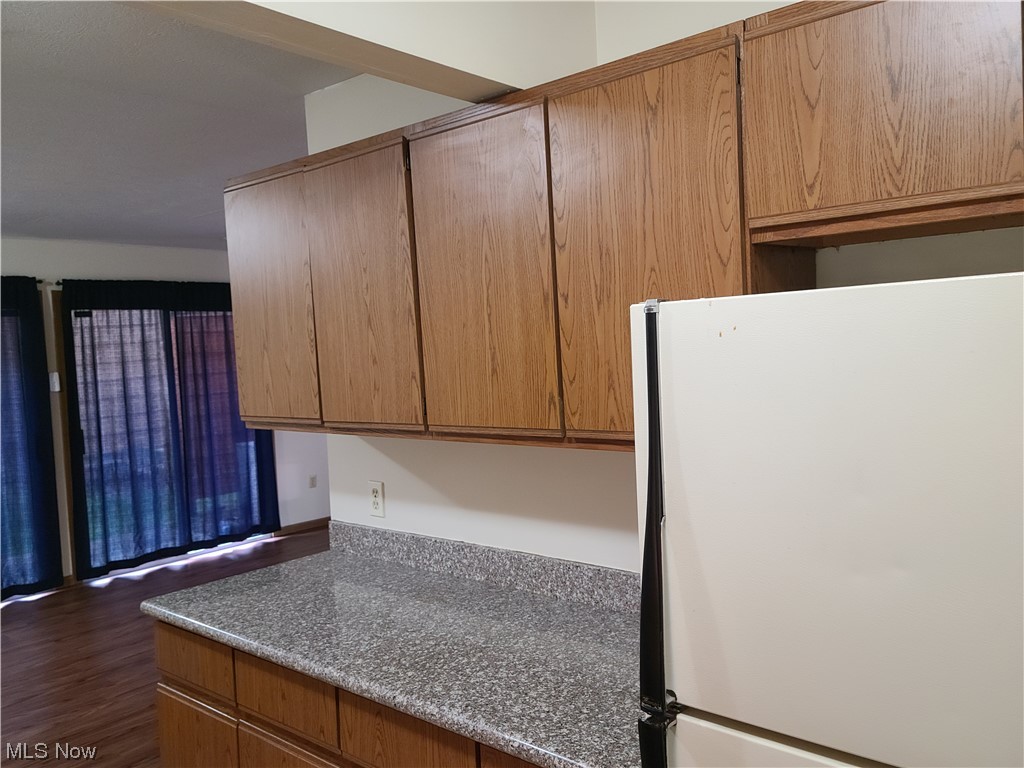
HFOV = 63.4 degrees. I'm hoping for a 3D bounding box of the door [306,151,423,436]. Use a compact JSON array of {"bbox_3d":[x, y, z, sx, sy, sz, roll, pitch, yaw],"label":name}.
[{"bbox_3d":[-0.375,-0.235,2.110,0.386,0.694,0.020,0,4,40],"label":"door"}]

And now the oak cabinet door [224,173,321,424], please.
[{"bbox_3d":[-0.683,-0.233,2.371,0.391,0.694,0.020,0,4,40],"label":"oak cabinet door"}]

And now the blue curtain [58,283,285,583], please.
[{"bbox_3d":[-2.598,0.269,6.518,0.120,2.150,1.650,0,4,41],"label":"blue curtain"}]

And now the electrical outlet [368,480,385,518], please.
[{"bbox_3d":[-0.424,0.362,2.591,0.071,0.115,0.010,0,4,41],"label":"electrical outlet"}]

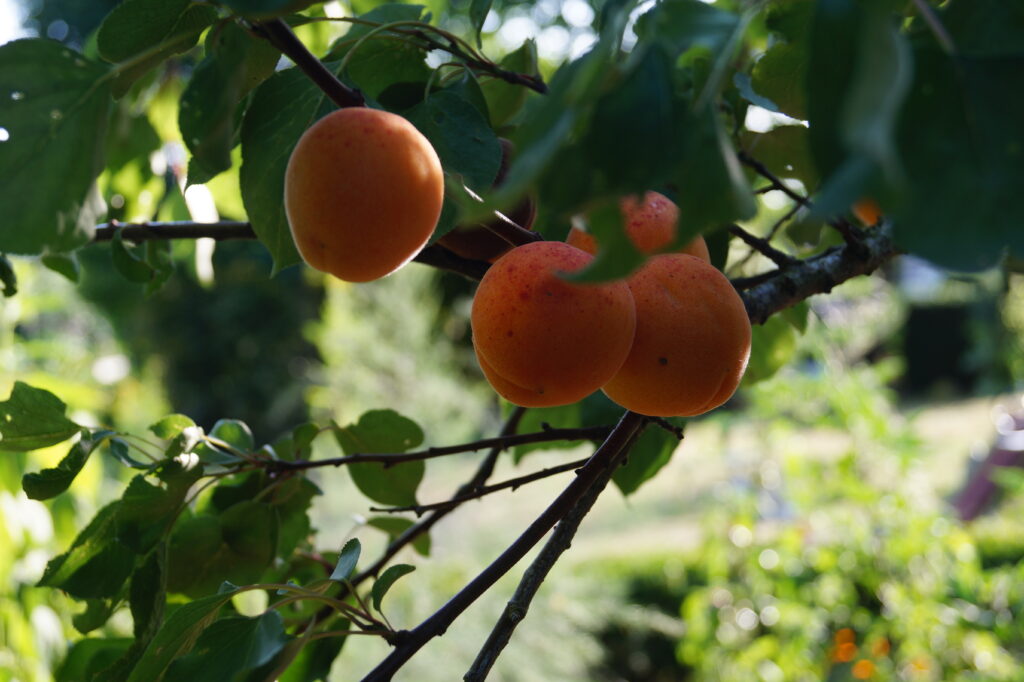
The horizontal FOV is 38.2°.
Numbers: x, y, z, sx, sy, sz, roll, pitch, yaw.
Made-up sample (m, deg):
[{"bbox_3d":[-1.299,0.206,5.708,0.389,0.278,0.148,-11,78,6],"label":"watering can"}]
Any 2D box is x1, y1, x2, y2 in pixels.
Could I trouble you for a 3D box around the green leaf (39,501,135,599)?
[{"bbox_3d":[-0.135,0.069,0.480,0.043,0.022,0.014,-41,0,0],"label":"green leaf"}]

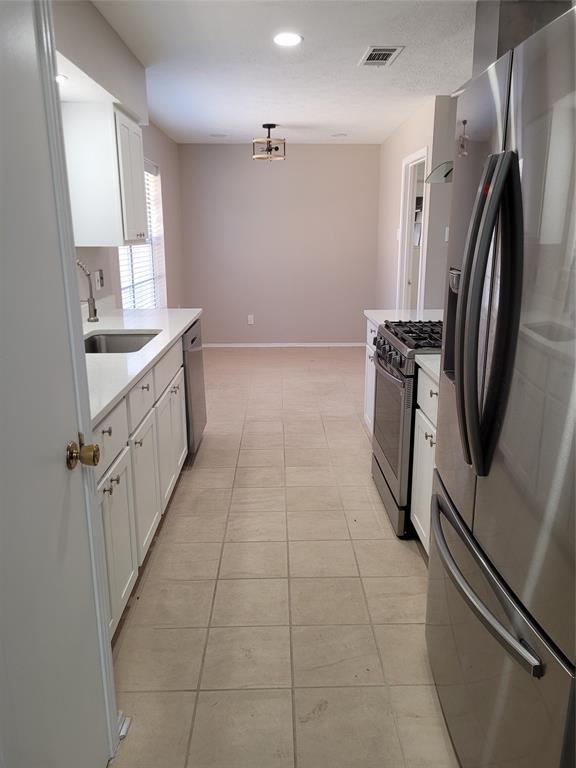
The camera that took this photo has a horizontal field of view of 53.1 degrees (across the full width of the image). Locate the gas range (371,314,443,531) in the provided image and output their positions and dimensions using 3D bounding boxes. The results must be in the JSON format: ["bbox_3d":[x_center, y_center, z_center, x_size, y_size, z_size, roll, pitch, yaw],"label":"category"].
[{"bbox_3d":[0.806,0.191,3.008,0.680,0.935,0.760,-1,15,-1],"label":"gas range"}]

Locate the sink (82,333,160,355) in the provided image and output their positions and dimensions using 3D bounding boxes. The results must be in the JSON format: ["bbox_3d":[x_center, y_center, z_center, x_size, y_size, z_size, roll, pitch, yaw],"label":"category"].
[{"bbox_3d":[-0.877,-0.090,2.906,0.430,0.230,0.680,-1,15,-1],"label":"sink"}]

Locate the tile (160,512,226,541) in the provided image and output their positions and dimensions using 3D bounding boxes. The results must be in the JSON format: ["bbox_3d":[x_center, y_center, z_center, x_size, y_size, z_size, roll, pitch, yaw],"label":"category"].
[{"bbox_3d":[-0.458,0.722,2.882,0.299,0.010,0.299,-1,15,-1],"label":"tile"}]

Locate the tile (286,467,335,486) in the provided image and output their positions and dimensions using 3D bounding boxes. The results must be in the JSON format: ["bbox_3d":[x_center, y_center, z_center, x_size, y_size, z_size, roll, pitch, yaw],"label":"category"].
[{"bbox_3d":[0.137,0.562,3.478,0.301,0.012,0.300,-1,15,-1],"label":"tile"}]

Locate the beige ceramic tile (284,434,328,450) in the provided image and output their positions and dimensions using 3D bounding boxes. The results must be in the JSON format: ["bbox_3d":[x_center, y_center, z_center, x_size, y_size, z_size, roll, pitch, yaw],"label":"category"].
[{"bbox_3d":[0.125,0.407,4.073,0.299,0.010,0.299,-1,15,-1],"label":"beige ceramic tile"}]

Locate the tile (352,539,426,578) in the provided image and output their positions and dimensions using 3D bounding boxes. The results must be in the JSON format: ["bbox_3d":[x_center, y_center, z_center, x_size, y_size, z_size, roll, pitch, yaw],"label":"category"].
[{"bbox_3d":[0.458,0.785,2.602,0.299,0.010,0.299,-1,15,-1],"label":"tile"}]

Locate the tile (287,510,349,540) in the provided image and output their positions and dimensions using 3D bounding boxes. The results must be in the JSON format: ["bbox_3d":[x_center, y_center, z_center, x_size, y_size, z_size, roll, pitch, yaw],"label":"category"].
[{"bbox_3d":[0.150,0.719,2.911,0.302,0.012,0.302,-1,15,-1],"label":"tile"}]

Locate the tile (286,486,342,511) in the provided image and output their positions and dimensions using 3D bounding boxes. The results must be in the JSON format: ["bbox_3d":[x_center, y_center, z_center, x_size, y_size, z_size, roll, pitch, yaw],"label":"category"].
[{"bbox_3d":[0.143,0.639,3.185,0.301,0.012,0.300,-1,15,-1],"label":"tile"}]

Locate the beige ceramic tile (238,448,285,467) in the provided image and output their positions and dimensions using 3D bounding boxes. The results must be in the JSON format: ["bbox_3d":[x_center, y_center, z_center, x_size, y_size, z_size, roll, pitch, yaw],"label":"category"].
[{"bbox_3d":[-0.173,0.493,3.795,0.302,0.012,0.302,-1,15,-1],"label":"beige ceramic tile"}]

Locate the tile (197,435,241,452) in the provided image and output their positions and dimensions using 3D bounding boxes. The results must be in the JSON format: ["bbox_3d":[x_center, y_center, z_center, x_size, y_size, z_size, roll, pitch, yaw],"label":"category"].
[{"bbox_3d":[-0.484,0.416,4.074,0.302,0.010,0.302,-1,15,-1],"label":"tile"}]

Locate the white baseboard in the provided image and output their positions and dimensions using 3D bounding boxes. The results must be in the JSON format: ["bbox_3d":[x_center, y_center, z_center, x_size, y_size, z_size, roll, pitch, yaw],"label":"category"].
[{"bbox_3d":[-0.059,-0.498,7.454,2.300,0.065,0.016,-1,15,-1],"label":"white baseboard"}]

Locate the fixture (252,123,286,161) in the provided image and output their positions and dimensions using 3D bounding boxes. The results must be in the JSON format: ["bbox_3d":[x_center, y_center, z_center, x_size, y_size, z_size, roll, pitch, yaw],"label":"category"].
[{"bbox_3d":[-0.184,-2.386,5.713,0.325,0.323,0.325,-1,15,-1],"label":"fixture"}]

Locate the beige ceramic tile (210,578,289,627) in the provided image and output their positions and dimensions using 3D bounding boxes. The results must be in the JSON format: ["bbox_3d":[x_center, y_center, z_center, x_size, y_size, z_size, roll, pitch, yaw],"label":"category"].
[{"bbox_3d":[-0.144,0.876,2.309,0.302,0.010,0.302,-1,15,-1],"label":"beige ceramic tile"}]

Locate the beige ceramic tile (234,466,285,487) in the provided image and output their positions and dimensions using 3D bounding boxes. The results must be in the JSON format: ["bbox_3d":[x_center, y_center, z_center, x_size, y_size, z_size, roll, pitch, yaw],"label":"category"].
[{"bbox_3d":[-0.167,0.565,3.478,0.299,0.010,0.299,-1,15,-1],"label":"beige ceramic tile"}]

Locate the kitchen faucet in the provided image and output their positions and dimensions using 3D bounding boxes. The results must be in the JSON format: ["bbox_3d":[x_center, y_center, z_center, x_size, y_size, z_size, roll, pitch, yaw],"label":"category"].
[{"bbox_3d":[-1.181,-0.562,3.361,0.070,0.420,0.250,-1,15,-1],"label":"kitchen faucet"}]

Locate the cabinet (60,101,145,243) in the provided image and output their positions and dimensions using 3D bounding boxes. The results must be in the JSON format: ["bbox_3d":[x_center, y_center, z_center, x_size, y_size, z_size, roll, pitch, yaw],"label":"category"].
[{"bbox_3d":[-1.097,-1.240,3.520,0.315,0.759,0.600,-1,15,-1],"label":"cabinet"}]

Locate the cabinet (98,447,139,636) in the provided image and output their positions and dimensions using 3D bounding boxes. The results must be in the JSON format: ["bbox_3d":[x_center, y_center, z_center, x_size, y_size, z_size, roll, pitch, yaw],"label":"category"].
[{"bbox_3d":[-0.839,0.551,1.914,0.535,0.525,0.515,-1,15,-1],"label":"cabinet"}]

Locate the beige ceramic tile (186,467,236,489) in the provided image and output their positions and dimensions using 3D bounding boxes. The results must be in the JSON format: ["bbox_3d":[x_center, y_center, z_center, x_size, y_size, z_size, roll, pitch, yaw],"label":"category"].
[{"bbox_3d":[-0.472,0.571,3.485,0.302,0.010,0.302,-1,15,-1],"label":"beige ceramic tile"}]

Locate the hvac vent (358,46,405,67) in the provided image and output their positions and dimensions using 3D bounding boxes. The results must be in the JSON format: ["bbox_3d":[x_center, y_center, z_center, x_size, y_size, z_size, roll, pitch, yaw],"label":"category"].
[{"bbox_3d":[0.553,-1.940,3.443,0.210,0.022,0.400,-1,15,-1],"label":"hvac vent"}]

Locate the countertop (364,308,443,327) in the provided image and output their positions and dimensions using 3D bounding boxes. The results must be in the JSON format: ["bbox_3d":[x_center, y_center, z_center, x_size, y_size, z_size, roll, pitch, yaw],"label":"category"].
[{"bbox_3d":[0.845,-0.395,3.584,0.635,0.036,0.725,-1,15,-1],"label":"countertop"}]

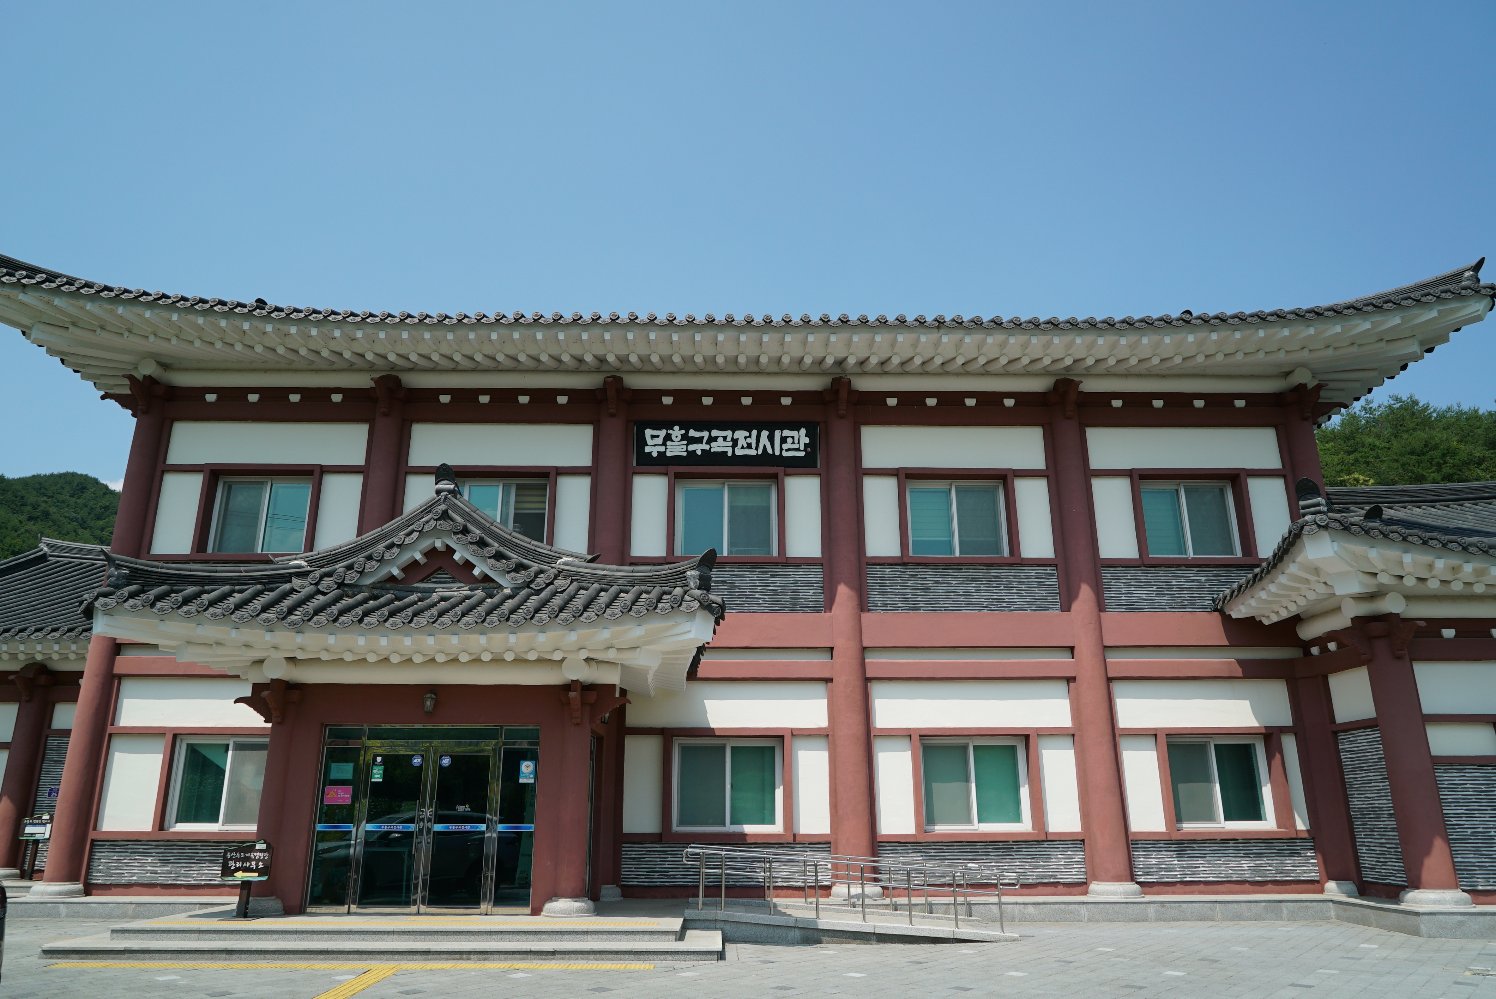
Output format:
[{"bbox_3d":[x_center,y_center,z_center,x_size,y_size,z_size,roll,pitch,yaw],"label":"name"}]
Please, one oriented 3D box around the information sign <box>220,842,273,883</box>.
[{"bbox_3d":[-6.360,4.596,12.699,0.610,0.480,0.070,0,-17,-1],"label":"information sign"}]

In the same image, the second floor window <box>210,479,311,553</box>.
[{"bbox_3d":[-8.487,0.303,17.458,1.750,1.430,0.150,0,-18,-1],"label":"second floor window"}]

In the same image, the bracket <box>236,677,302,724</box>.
[{"bbox_3d":[-6.449,2.717,13.474,0.800,0.620,0.560,0,-18,-1],"label":"bracket"}]

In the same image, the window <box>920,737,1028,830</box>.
[{"bbox_3d":[3.559,4.456,15.631,1.660,1.430,0.150,0,-17,-1],"label":"window"}]

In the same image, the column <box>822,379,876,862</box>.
[{"bbox_3d":[1.595,1.904,15.875,0.540,8.050,0.540,0,-17,-1],"label":"column"}]

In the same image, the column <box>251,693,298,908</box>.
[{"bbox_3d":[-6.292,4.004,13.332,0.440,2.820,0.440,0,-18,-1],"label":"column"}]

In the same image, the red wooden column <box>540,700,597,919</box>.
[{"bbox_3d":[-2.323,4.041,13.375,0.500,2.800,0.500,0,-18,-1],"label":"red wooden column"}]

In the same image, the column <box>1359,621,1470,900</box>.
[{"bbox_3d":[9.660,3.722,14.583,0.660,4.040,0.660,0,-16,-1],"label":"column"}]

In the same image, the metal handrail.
[{"bbox_3d":[1.335,5.203,13.351,4.320,1.000,1.600,0,-16,-1],"label":"metal handrail"}]

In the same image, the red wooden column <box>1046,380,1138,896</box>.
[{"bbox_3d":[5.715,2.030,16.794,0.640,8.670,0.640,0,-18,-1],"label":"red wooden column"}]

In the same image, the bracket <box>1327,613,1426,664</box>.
[{"bbox_3d":[9.323,2.006,14.808,1.220,0.660,1.070,0,-16,-1],"label":"bracket"}]

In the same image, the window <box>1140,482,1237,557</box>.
[{"bbox_3d":[7.566,0.339,17.081,1.603,1.368,0.130,0,-16,-1],"label":"window"}]

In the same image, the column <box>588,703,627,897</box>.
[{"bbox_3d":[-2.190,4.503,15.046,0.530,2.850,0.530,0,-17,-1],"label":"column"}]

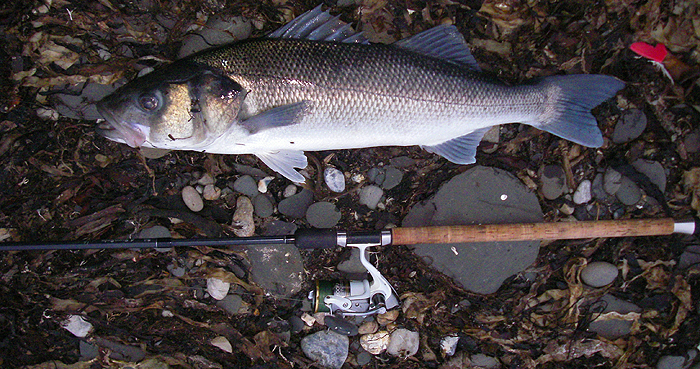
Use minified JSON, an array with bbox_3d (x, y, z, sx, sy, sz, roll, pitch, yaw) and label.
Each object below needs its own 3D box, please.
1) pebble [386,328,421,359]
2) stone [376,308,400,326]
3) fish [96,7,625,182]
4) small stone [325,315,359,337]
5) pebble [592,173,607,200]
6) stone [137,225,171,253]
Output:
[{"bbox_3d":[0.071,0.210,1.016,0.045,0.025,0.040,-11,79,-2],"label":"pebble"},{"bbox_3d":[0.050,0.170,0.995,0.028,0.014,0.021,-10,79,-2],"label":"stone"},{"bbox_3d":[0.013,-0.115,0.985,0.676,0.080,0.218,-2,78,0],"label":"fish"},{"bbox_3d":[-0.010,0.177,0.964,0.046,0.018,0.020,21,79,4],"label":"small stone"},{"bbox_3d":[0.342,0.003,1.054,0.020,0.017,0.038,-10,78,-2],"label":"pebble"},{"bbox_3d":[-0.264,0.074,1.043,0.045,0.019,0.038,0,78,0],"label":"stone"}]

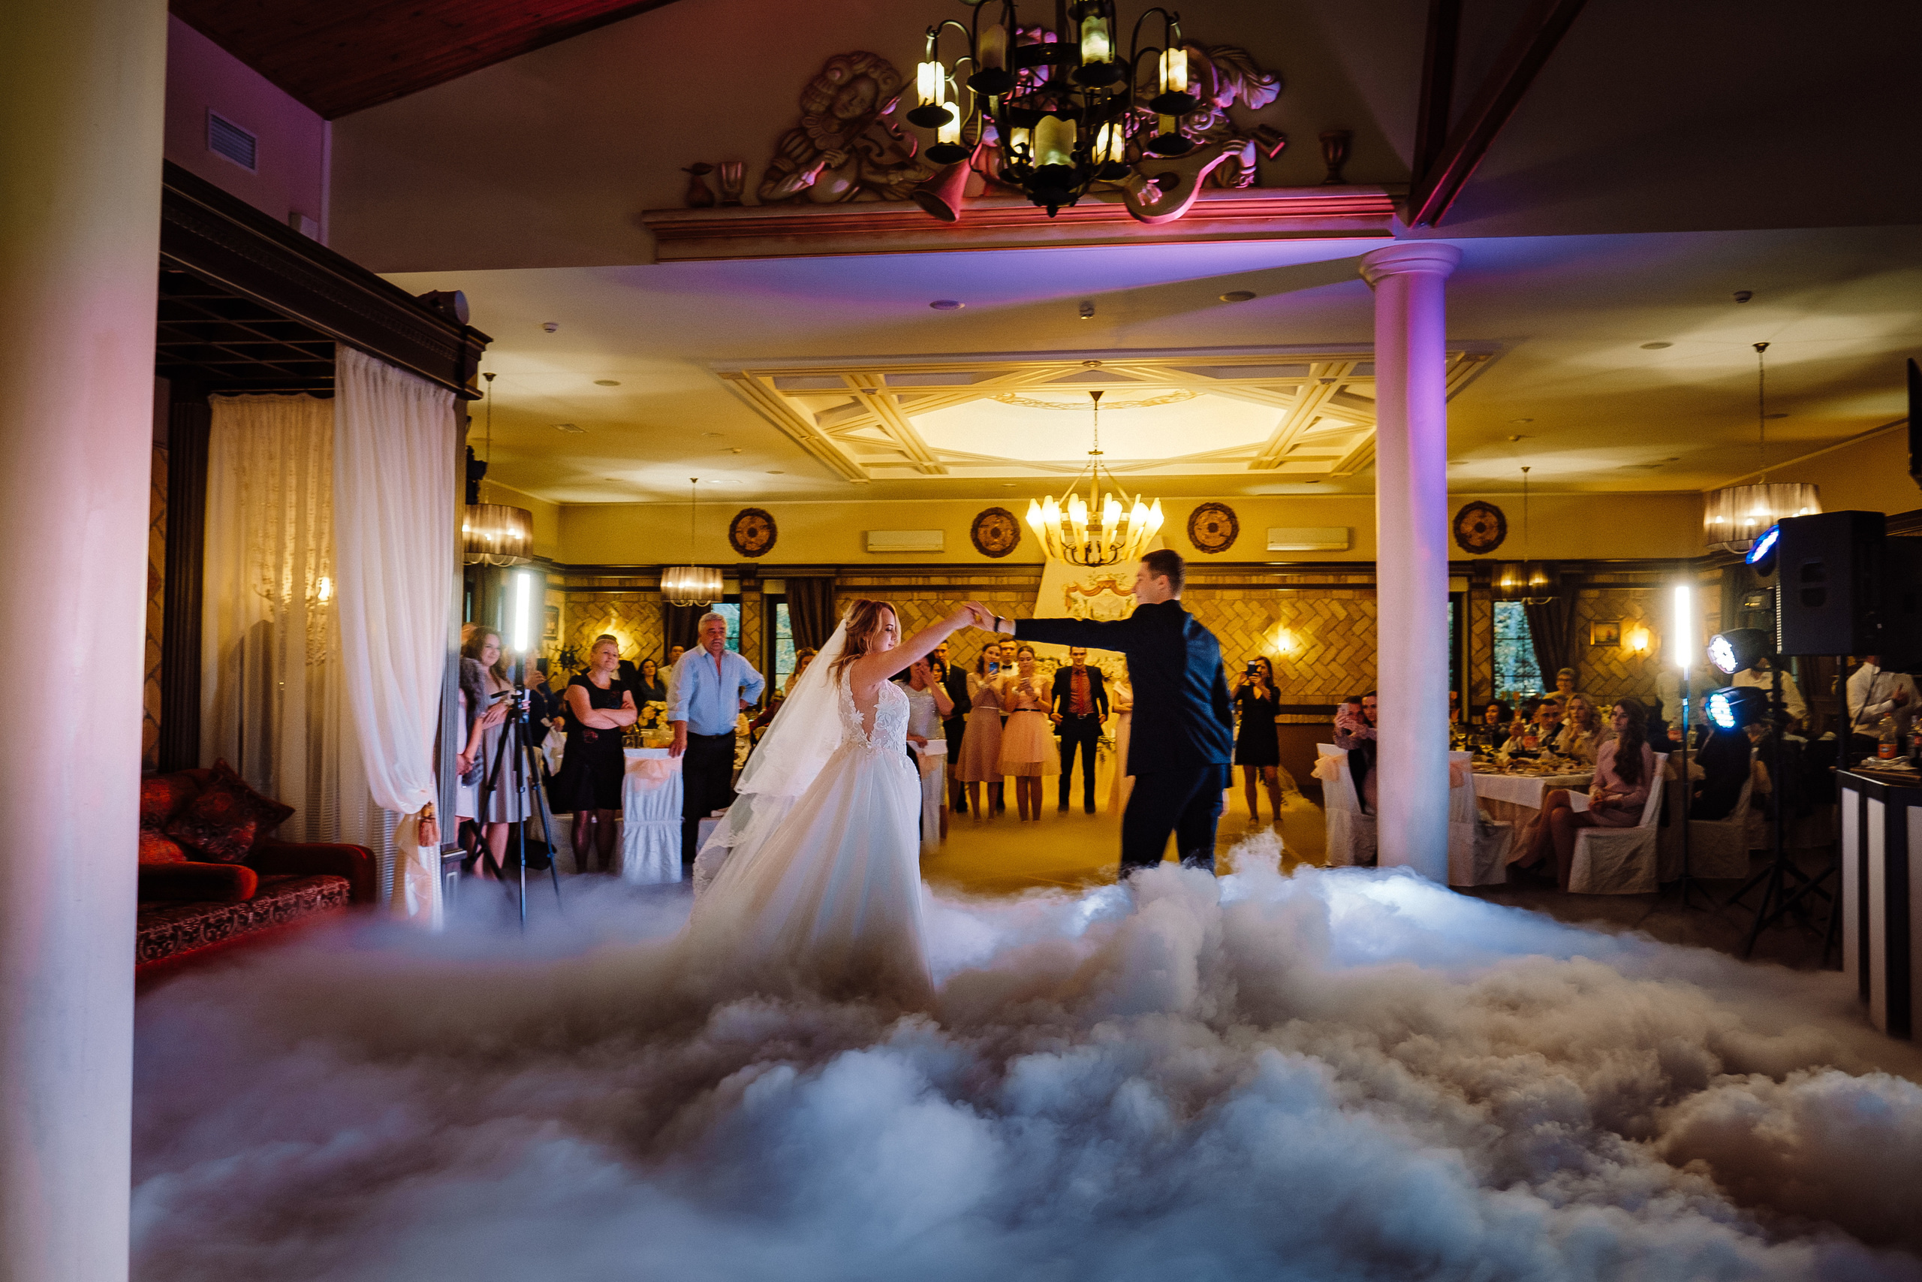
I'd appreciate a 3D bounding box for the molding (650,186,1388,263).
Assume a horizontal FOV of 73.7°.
[{"bbox_3d":[0.267,-2.249,6.956,4.117,0.252,0.200,0,-2,7],"label":"molding"}]

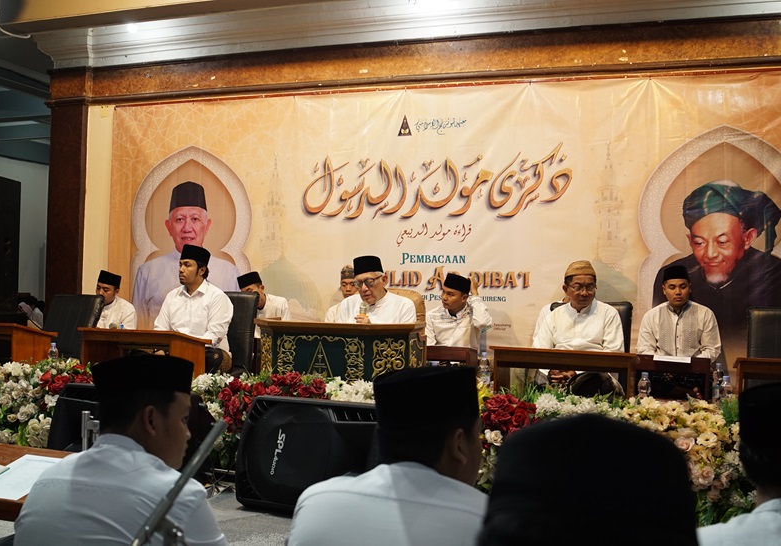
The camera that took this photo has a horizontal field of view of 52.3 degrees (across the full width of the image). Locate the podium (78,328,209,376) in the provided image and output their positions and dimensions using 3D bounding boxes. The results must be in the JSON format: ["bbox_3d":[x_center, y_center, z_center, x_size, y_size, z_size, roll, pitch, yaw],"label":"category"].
[{"bbox_3d":[-1.526,0.516,4.980,0.710,0.360,0.410,1,-1,19],"label":"podium"}]

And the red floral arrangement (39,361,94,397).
[{"bbox_3d":[-1.724,0.574,4.250,0.260,0.180,0.190,1,-1,19],"label":"red floral arrangement"}]

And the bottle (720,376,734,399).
[{"bbox_3d":[1.744,0.650,4.120,0.065,0.230,0.065,1,0,22],"label":"bottle"}]

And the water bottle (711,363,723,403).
[{"bbox_3d":[1.939,0.650,4.700,0.064,0.233,0.064,1,0,22],"label":"water bottle"}]

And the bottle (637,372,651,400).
[{"bbox_3d":[1.312,0.626,4.100,0.065,0.230,0.065,1,0,22],"label":"bottle"}]

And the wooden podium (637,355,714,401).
[{"bbox_3d":[1.762,0.644,4.985,0.480,0.270,0.340,1,0,22],"label":"wooden podium"}]

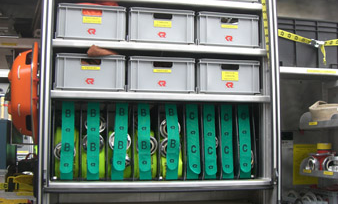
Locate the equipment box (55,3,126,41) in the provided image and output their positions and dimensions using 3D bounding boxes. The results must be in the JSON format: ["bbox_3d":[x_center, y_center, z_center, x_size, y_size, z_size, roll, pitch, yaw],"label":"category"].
[{"bbox_3d":[-0.517,-0.424,3.226,0.400,0.220,0.580,1,-7,-12],"label":"equipment box"}]

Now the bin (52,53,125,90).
[{"bbox_3d":[-0.520,-0.135,3.189,0.400,0.215,0.585,1,-8,-12],"label":"bin"}]

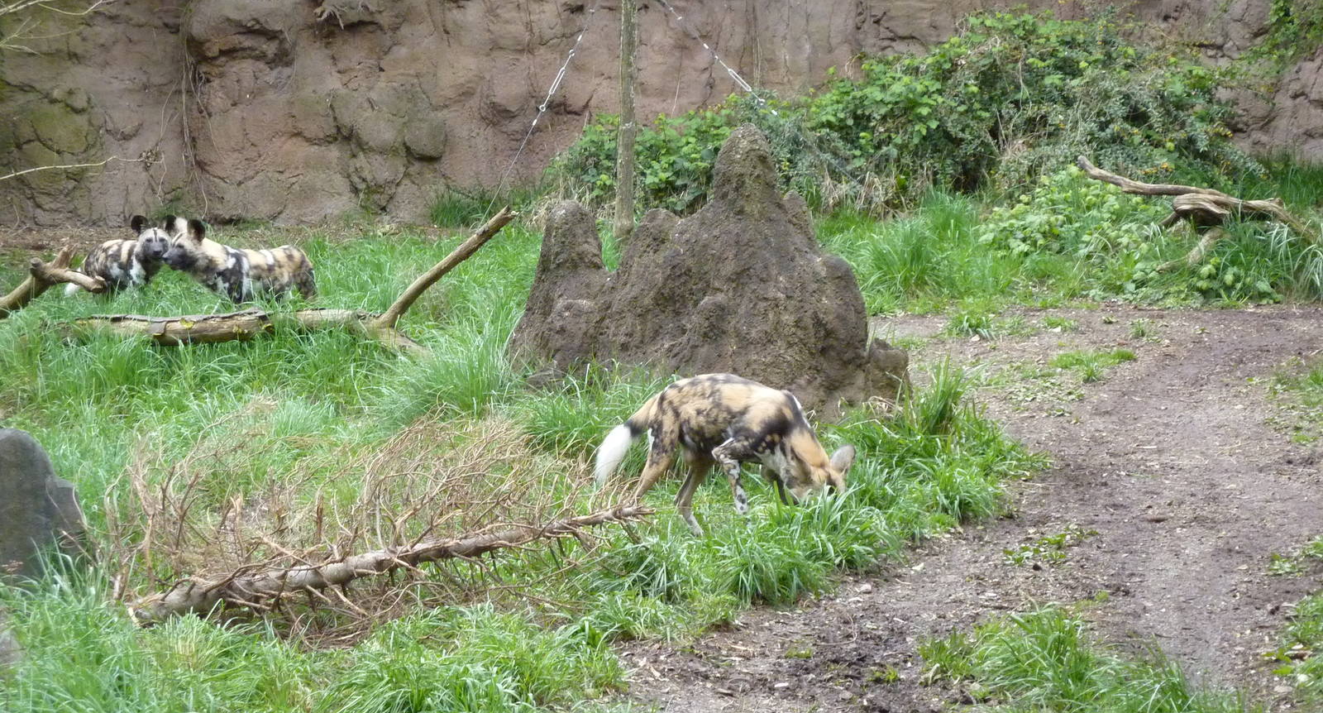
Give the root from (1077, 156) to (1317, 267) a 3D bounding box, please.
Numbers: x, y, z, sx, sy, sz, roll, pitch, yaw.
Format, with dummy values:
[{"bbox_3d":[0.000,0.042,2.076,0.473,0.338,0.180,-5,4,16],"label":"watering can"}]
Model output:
[{"bbox_3d":[3.559,-0.951,30.200,1.500,0.640,0.750,0,7,0],"label":"root"}]

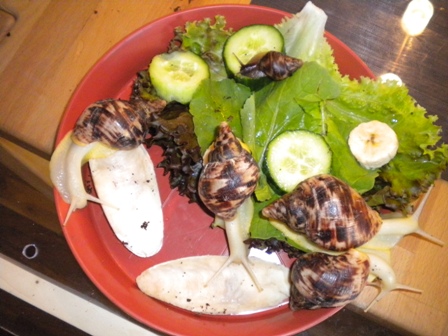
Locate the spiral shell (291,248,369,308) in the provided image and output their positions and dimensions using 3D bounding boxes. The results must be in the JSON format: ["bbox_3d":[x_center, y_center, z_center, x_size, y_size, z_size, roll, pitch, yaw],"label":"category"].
[{"bbox_3d":[0.074,0.078,0.369,0.059,0.041,0.043,-24,77,-6],"label":"spiral shell"}]

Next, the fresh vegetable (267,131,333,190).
[{"bbox_3d":[0.055,-0.005,0.392,0.046,0.012,0.046,0,77,-4],"label":"fresh vegetable"}]

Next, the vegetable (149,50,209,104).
[{"bbox_3d":[-0.035,-0.071,0.415,0.045,0.015,0.045,0,61,-5],"label":"vegetable"}]

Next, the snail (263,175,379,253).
[{"bbox_3d":[0.069,0.032,0.376,0.082,0.043,0.048,7,76,2],"label":"snail"}]

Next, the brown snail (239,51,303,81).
[{"bbox_3d":[0.034,-0.076,0.397,0.046,0.019,0.020,-7,76,-2],"label":"brown snail"}]

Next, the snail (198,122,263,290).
[{"bbox_3d":[0.005,0.028,0.389,0.045,0.042,0.118,-3,76,-1],"label":"snail"}]

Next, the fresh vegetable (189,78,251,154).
[{"bbox_3d":[-0.004,-0.040,0.409,0.045,0.014,0.056,0,76,0],"label":"fresh vegetable"}]

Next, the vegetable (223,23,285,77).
[{"bbox_3d":[0.023,-0.092,0.417,0.046,0.017,0.046,0,75,-2],"label":"vegetable"}]

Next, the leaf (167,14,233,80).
[{"bbox_3d":[-0.019,-0.096,0.425,0.050,0.020,0.053,0,76,0],"label":"leaf"}]

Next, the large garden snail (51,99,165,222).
[{"bbox_3d":[-0.088,-0.006,0.394,0.060,0.042,0.108,32,78,8],"label":"large garden snail"}]

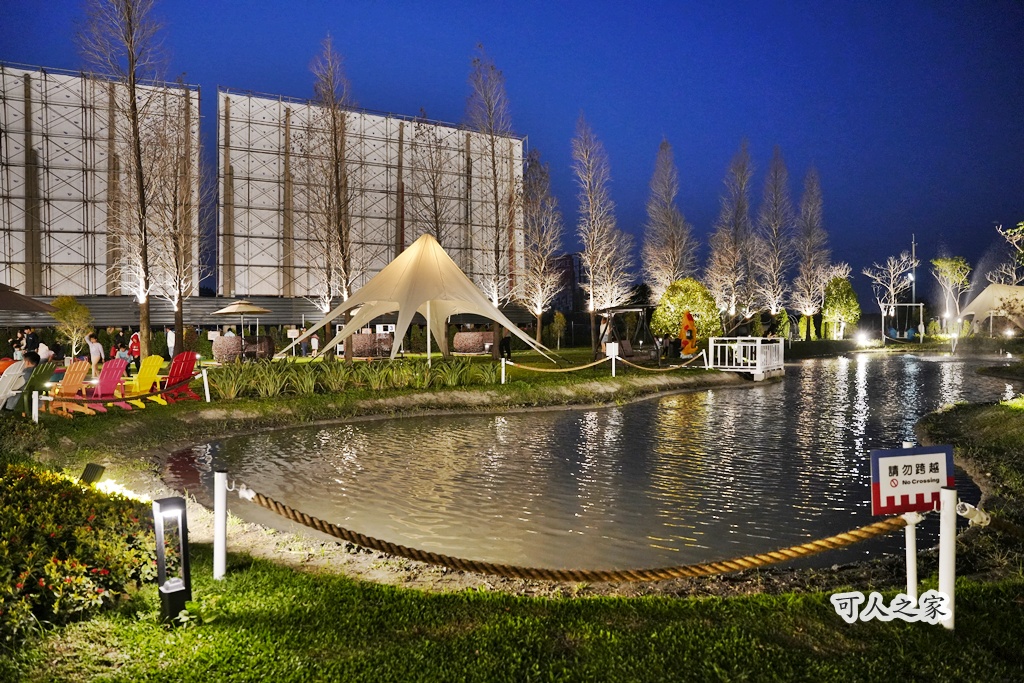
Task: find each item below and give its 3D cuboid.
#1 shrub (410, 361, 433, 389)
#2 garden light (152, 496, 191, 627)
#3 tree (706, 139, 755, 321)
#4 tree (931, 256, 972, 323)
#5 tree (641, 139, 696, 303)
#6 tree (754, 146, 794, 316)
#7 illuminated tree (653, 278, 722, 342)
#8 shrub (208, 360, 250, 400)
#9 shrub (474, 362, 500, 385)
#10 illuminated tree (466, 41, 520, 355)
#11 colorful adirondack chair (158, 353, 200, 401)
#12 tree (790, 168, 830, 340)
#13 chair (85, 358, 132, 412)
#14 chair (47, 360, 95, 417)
[{"bbox_3d":[-2.187,0.798,16.500,0.600,0.680,0.600,0,1,0],"label":"shrub"},{"bbox_3d":[-1.855,1.187,3.751,0.130,0.640,0.130,-4,2,-44],"label":"garden light"},{"bbox_3d":[16.923,-7.635,52.821,4.100,15.800,4.000,0,1,0],"label":"tree"},{"bbox_3d":[37.964,-3.628,58.917,3.600,7.300,3.600,0,1,0],"label":"tree"},{"bbox_3d":[9.857,-6.119,42.861,3.500,13.300,3.400,0,1,0],"label":"tree"},{"bbox_3d":[18.072,-6.518,46.852,2.650,13.900,2.650,0,1,0],"label":"tree"},{"bbox_3d":[8.179,-1.406,32.000,3.350,3.100,3.200,0,1,0],"label":"illuminated tree"},{"bbox_3d":[-5.824,0.790,14.100,0.860,0.820,0.820,0,1,0],"label":"shrub"},{"bbox_3d":[-0.684,0.844,18.327,0.640,0.600,0.620,0,1,0],"label":"shrub"},{"bbox_3d":[-0.835,-6.265,30.654,2.400,14.200,2.400,0,1,0],"label":"illuminated tree"},{"bbox_3d":[-6.703,0.712,13.700,0.840,0.970,0.720,1,1,33],"label":"colorful adirondack chair"},{"bbox_3d":[20.987,-5.993,47.866,2.650,12.800,2.650,0,1,0],"label":"tree"},{"bbox_3d":[-7.640,0.796,12.824,0.880,0.970,0.740,1,2,26],"label":"chair"},{"bbox_3d":[-7.722,0.819,11.900,0.840,0.950,0.720,0,1,22],"label":"chair"}]

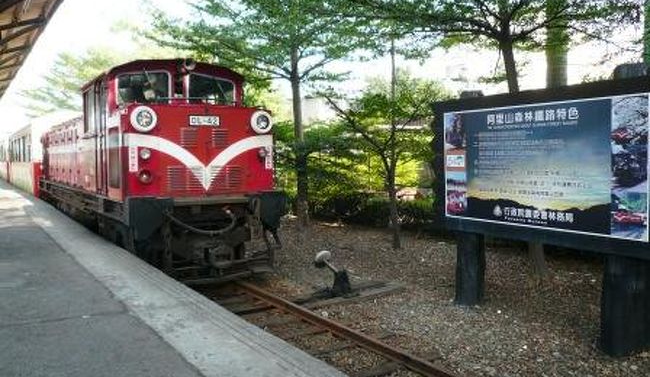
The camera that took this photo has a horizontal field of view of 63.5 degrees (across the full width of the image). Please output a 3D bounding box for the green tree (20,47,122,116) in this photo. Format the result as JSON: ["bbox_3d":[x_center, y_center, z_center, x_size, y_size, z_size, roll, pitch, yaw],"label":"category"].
[{"bbox_3d":[-10.873,-2.912,23.927,5.500,6.900,5.500,0,3,0],"label":"green tree"}]

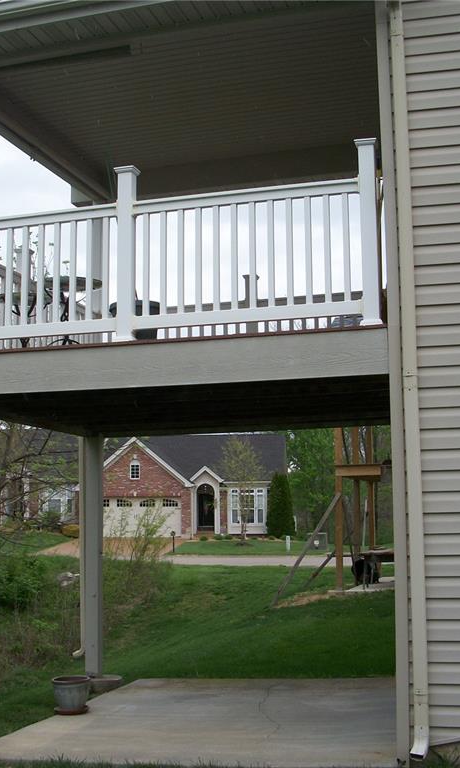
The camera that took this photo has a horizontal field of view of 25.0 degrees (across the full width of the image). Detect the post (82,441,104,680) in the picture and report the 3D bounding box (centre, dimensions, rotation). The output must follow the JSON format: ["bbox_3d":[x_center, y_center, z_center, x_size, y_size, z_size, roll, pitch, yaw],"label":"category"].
[{"bbox_3d":[-1.369,1.730,10.460,0.135,2.394,0.135,-3,-8,15],"label":"post"}]

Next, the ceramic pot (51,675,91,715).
[{"bbox_3d":[-1.292,2.543,8.453,0.300,0.265,0.300,-1,-8,0],"label":"ceramic pot"}]

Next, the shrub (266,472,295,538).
[{"bbox_3d":[2.707,6.529,55.500,1.450,3.500,1.450,-1,-8,0],"label":"shrub"}]

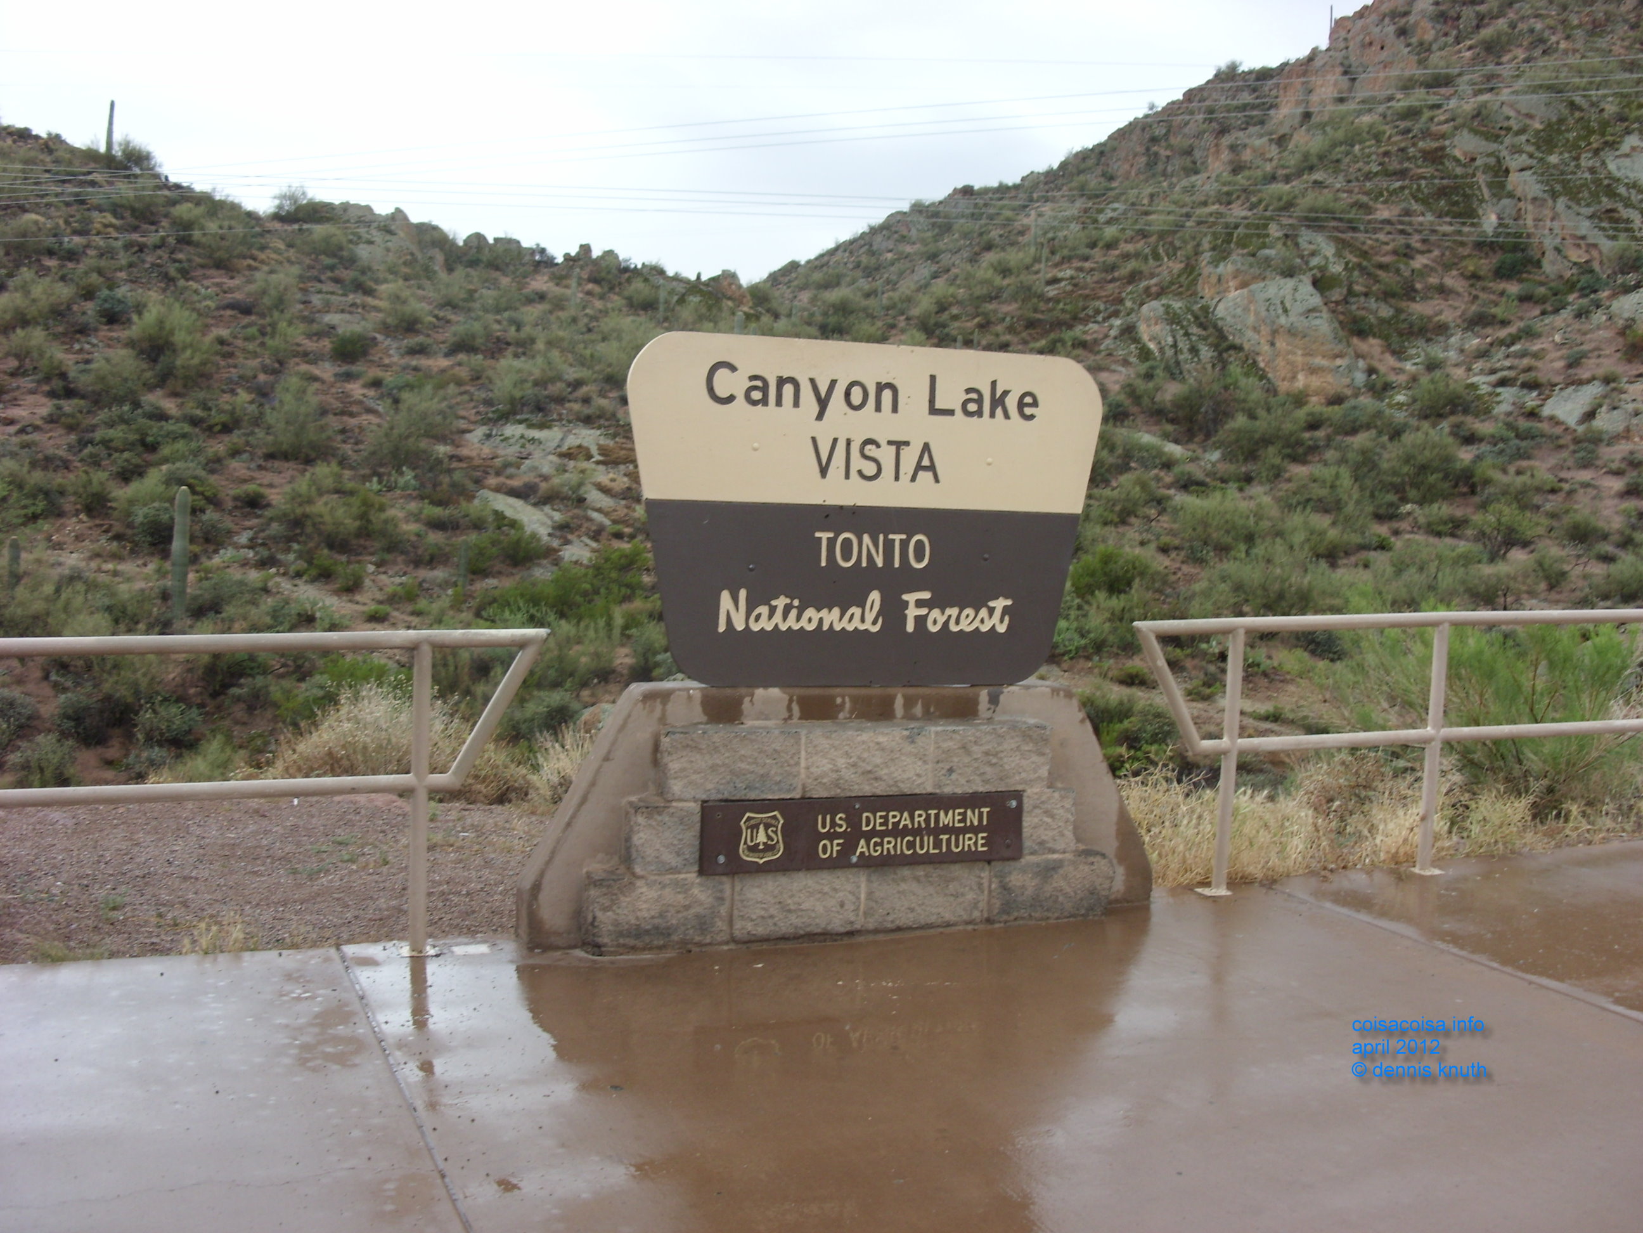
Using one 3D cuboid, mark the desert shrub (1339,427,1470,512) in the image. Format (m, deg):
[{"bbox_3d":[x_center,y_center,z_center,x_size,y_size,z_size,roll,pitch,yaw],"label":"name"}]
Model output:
[{"bbox_3d":[15.509,-3.912,48.000,3.413,2.187,3.072,4,5,18],"label":"desert shrub"}]

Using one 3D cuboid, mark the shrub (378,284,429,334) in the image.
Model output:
[{"bbox_3d":[-15.953,-11.738,68.864,1.921,1.921,1.764,2,6,0],"label":"shrub"}]

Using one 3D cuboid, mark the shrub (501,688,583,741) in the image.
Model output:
[{"bbox_3d":[-4.043,1.443,26.000,1.149,0.772,1.034,2,5,-9],"label":"shrub"}]

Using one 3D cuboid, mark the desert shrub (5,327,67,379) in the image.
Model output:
[{"bbox_3d":[-25.348,-8.491,58.197,1.989,1.745,1.827,2,6,0],"label":"desert shrub"}]

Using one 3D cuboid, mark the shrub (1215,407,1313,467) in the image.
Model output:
[{"bbox_3d":[12.749,-5.218,52.000,2.728,1.687,2.455,4,5,13],"label":"shrub"}]

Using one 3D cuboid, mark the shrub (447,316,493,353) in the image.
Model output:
[{"bbox_3d":[-12.808,-10.237,65.679,1.603,1.328,1.472,2,6,0],"label":"shrub"}]

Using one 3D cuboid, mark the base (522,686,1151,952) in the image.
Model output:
[{"bbox_3d":[0.122,0.574,5.477,2.040,0.731,0.294,0,6,-22],"label":"base"}]

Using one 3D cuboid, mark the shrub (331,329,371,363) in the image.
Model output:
[{"bbox_3d":[-16.477,-9.486,63.170,1.410,1.190,1.295,2,6,0],"label":"shrub"}]

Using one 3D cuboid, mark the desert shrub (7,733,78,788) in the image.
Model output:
[{"bbox_3d":[-9.936,1.850,23.000,0.882,0.731,0.810,2,6,0],"label":"desert shrub"}]

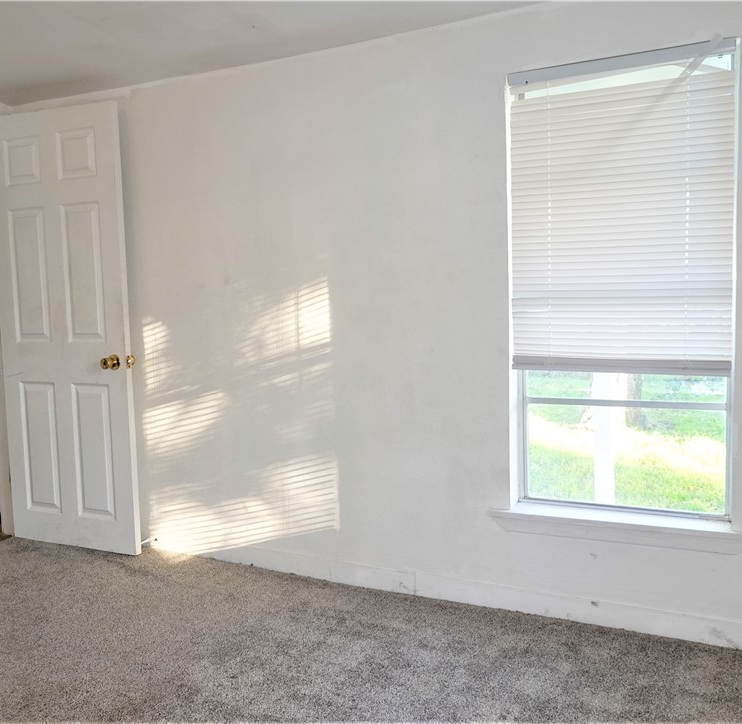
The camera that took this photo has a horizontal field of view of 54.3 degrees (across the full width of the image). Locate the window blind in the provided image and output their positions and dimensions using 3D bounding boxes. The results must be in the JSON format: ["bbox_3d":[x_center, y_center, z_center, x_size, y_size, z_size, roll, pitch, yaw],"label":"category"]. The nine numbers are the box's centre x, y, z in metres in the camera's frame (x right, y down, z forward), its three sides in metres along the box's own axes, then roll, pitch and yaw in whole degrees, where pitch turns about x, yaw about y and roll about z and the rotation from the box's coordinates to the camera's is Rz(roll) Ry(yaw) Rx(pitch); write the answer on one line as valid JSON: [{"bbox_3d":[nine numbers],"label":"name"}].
[{"bbox_3d":[0.810,-0.470,2.399,0.702,1.023,0.042,1,5,26],"label":"window blind"}]

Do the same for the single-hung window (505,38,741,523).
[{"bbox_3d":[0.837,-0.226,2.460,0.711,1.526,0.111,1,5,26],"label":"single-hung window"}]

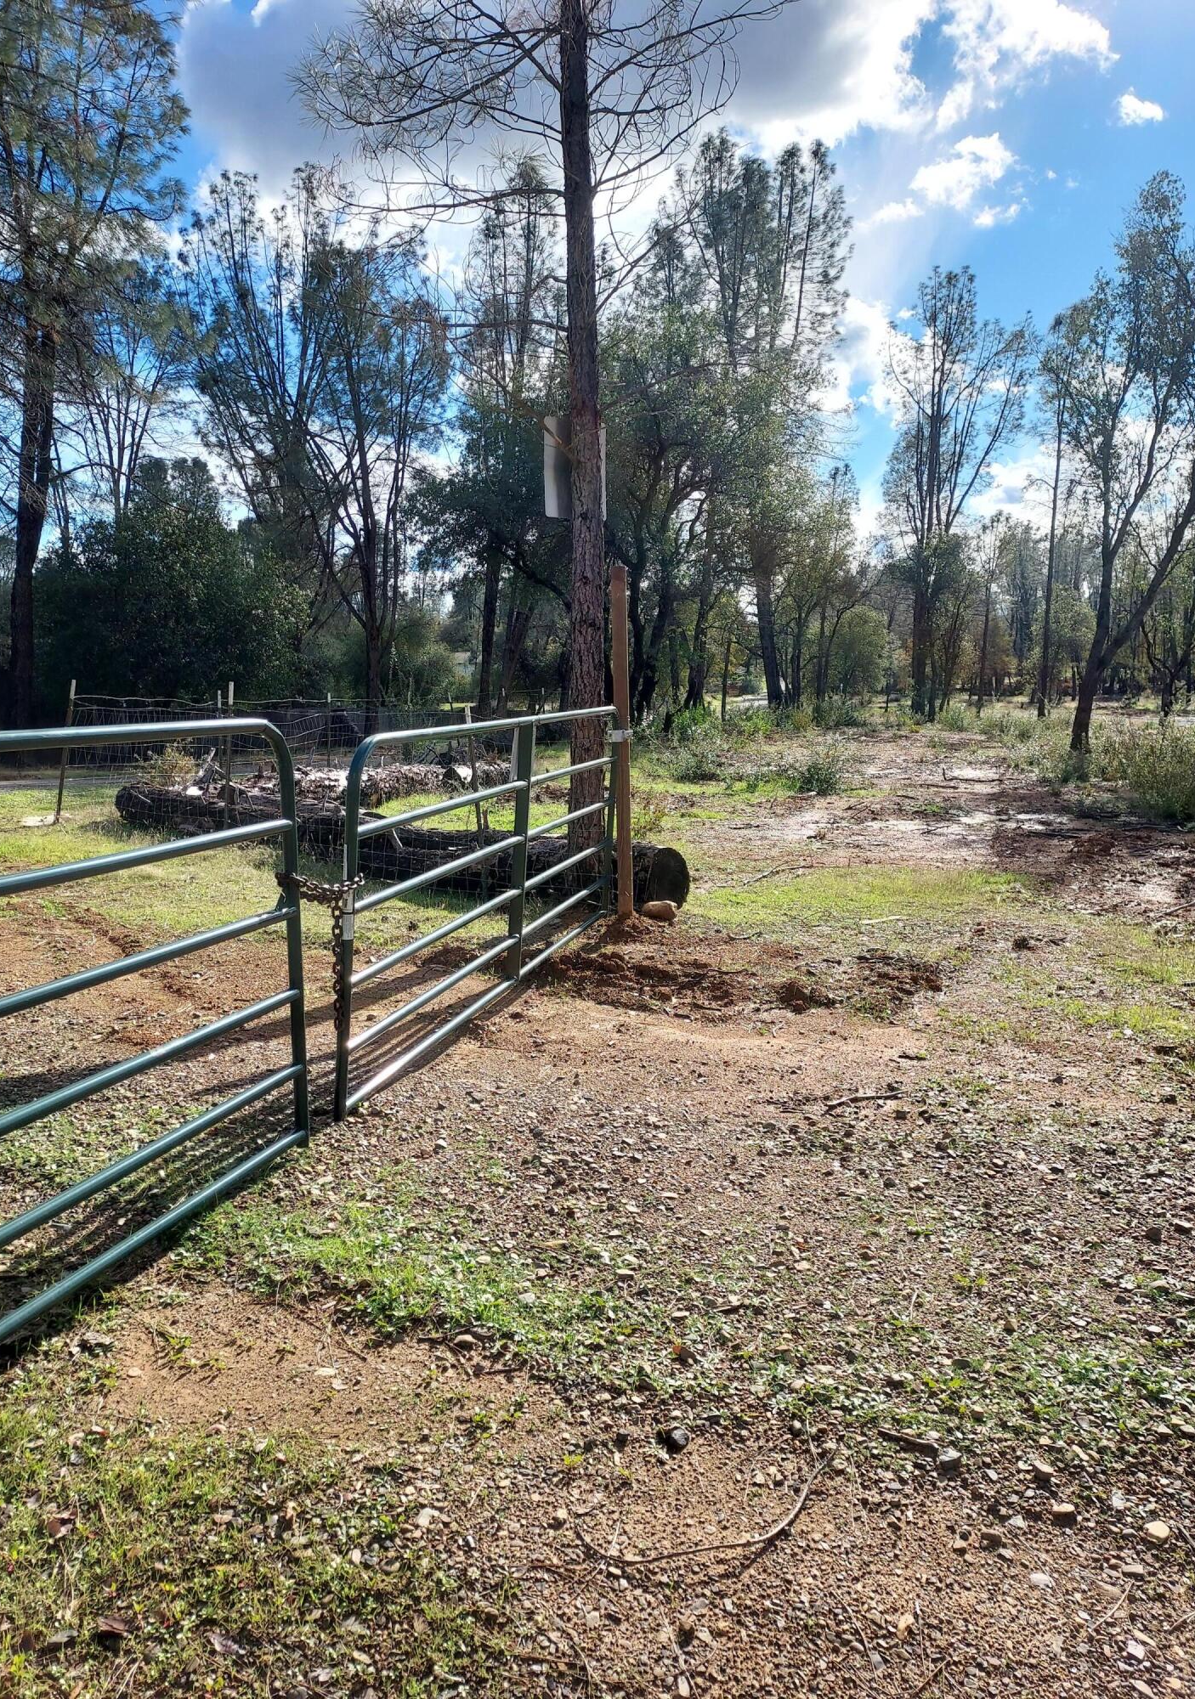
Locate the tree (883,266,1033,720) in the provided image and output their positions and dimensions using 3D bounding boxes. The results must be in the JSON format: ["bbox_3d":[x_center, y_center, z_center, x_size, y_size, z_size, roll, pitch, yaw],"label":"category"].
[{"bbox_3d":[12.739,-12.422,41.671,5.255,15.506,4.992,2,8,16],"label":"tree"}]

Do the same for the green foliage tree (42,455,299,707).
[{"bbox_3d":[-9.229,-5.253,25.516,5.588,6.256,4.897,-3,9,-19],"label":"green foliage tree"}]

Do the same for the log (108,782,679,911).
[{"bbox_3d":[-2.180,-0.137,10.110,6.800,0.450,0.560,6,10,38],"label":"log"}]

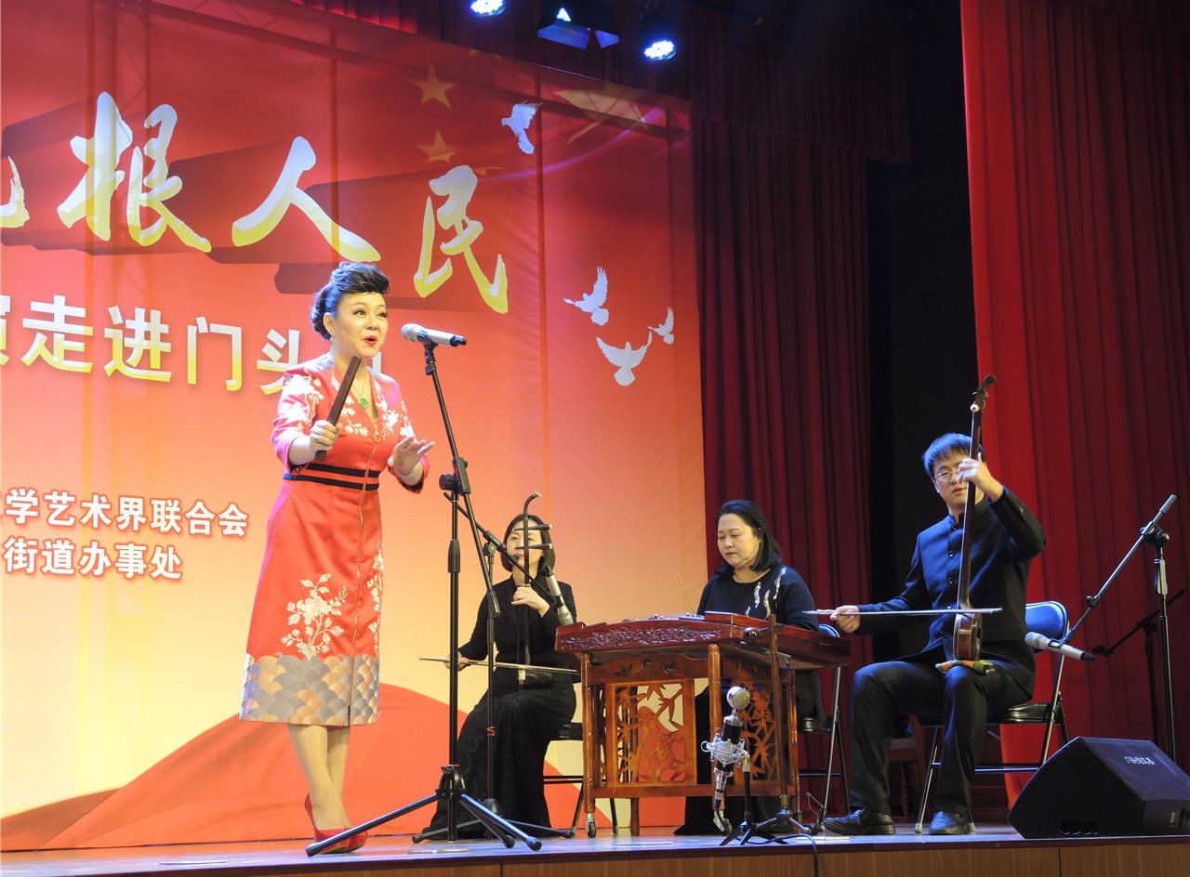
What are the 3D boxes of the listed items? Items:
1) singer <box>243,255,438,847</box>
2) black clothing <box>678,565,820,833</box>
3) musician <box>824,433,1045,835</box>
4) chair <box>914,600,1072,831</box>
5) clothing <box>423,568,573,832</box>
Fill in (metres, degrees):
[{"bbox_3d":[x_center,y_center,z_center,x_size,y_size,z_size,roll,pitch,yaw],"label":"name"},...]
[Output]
[{"bbox_3d":[-0.782,0.347,6.786,0.520,1.760,0.470,7,-12,-42],"label":"singer"},{"bbox_3d":[0.551,0.989,8.657,0.540,1.000,0.660,-8,-11,34],"label":"black clothing"},{"bbox_3d":[1.123,0.628,7.435,0.660,1.320,0.720,-7,-10,35],"label":"musician"},{"bbox_3d":[1.335,0.926,7.603,0.450,0.790,0.470,-6,-10,31],"label":"chair"},{"bbox_3d":[-0.341,0.987,8.448,0.500,0.980,0.600,-6,-10,28],"label":"clothing"}]

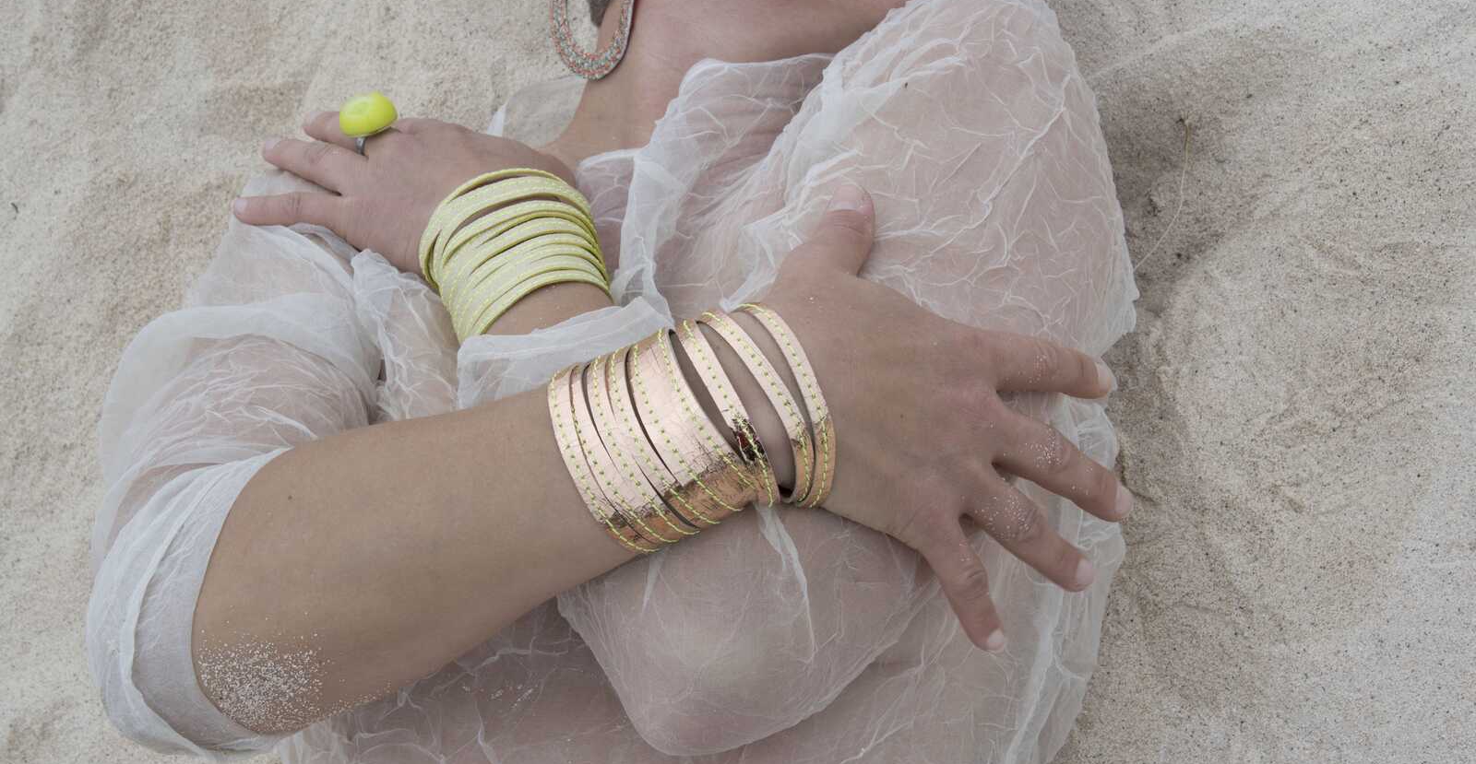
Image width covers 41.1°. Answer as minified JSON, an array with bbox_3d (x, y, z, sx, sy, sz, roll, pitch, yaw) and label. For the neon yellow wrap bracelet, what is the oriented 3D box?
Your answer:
[{"bbox_3d":[-0.090,-0.048,0.810,0.071,0.056,0.047,-16,50,0],"label":"neon yellow wrap bracelet"}]

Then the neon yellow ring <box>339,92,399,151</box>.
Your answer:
[{"bbox_3d":[-0.161,-0.114,0.865,0.025,0.030,0.023,-2,34,6],"label":"neon yellow ring"}]

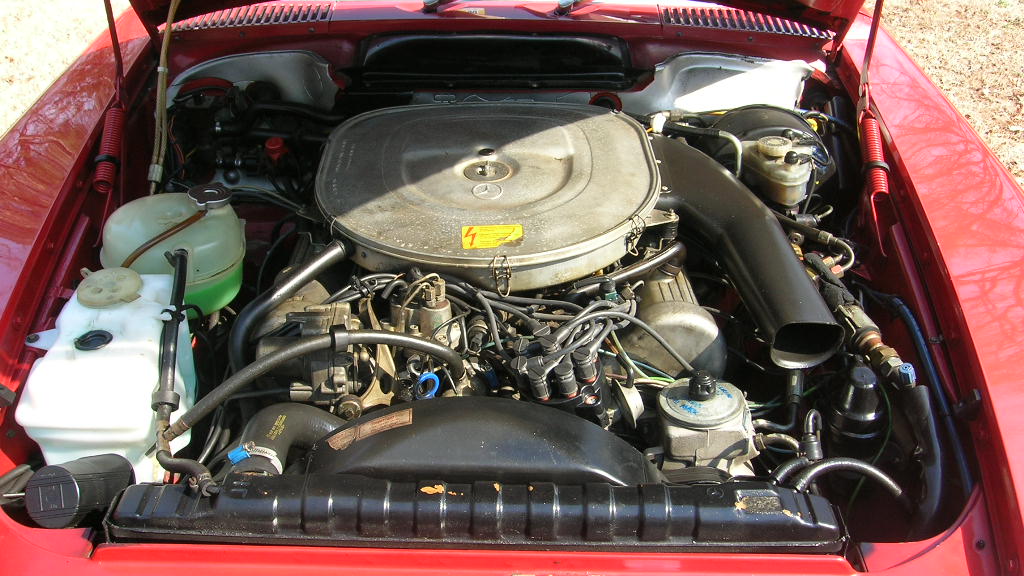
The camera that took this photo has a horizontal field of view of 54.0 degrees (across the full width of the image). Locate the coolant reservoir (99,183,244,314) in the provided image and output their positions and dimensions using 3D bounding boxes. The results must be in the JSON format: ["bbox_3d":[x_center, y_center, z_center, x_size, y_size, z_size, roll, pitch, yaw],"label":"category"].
[{"bbox_3d":[-0.478,-0.067,1.435,0.190,0.170,0.165,1,33,0],"label":"coolant reservoir"}]

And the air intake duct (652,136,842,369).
[{"bbox_3d":[0.311,-0.061,1.356,0.200,0.170,0.420,1,33,0],"label":"air intake duct"}]

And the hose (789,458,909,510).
[{"bbox_3d":[0.341,0.194,1.002,0.125,0.050,0.050,1,33,0],"label":"hose"}]

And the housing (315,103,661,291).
[{"bbox_3d":[-0.026,-0.129,1.365,0.450,0.085,0.450,1,33,0],"label":"housing"}]

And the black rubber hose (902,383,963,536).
[{"bbox_3d":[0.451,0.192,1.100,0.045,0.120,0.150,1,33,0],"label":"black rubber hose"}]

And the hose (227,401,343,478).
[{"bbox_3d":[-0.219,0.154,1.050,0.110,0.080,0.110,1,33,0],"label":"hose"}]

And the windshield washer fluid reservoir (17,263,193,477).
[{"bbox_3d":[-0.482,0.111,1.246,0.180,0.220,0.200,1,33,0],"label":"windshield washer fluid reservoir"}]

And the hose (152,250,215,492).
[{"bbox_3d":[-0.382,0.073,1.185,0.060,0.070,0.460,-8,33,-12],"label":"hose"}]

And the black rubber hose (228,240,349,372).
[{"bbox_3d":[-0.271,0.021,1.268,0.175,0.150,0.055,-26,41,-35],"label":"black rubber hose"}]

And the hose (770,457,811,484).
[{"bbox_3d":[0.281,0.178,1.011,0.022,0.030,0.045,-17,36,-25],"label":"hose"}]

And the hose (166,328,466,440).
[{"bbox_3d":[-0.213,0.105,1.108,0.330,0.085,0.080,-9,34,-15],"label":"hose"}]

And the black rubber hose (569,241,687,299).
[{"bbox_3d":[0.148,-0.028,1.302,0.155,0.060,0.045,-8,33,-12],"label":"black rubber hose"}]

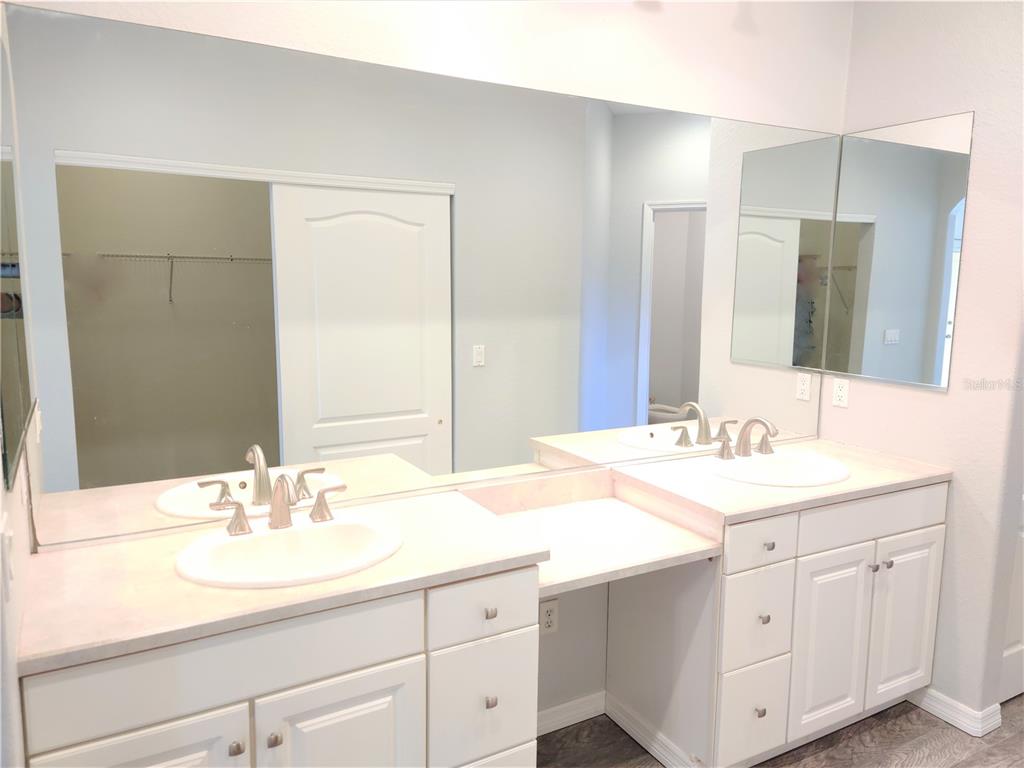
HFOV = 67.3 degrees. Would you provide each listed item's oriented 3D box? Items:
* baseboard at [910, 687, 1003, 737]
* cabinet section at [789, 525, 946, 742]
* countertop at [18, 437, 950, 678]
[{"bbox_3d":[1.614,1.155,2.792,0.175,0.099,0.280,-5,10,-28],"label":"baseboard"},{"bbox_3d":[1.104,0.800,2.838,0.765,0.620,0.480,-4,10,-30],"label":"cabinet section"},{"bbox_3d":[0.183,0.419,2.271,2.730,0.123,0.564,-5,10,-28],"label":"countertop"}]

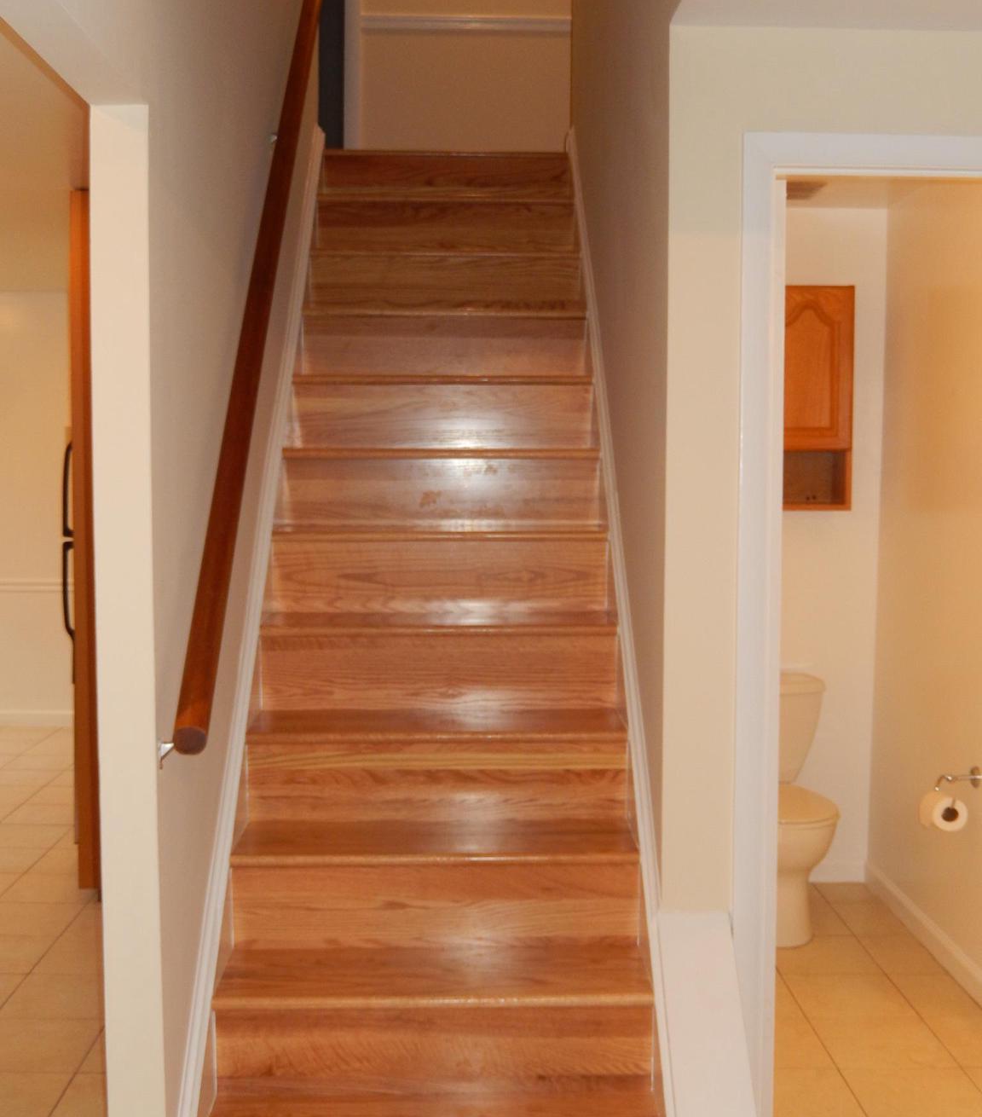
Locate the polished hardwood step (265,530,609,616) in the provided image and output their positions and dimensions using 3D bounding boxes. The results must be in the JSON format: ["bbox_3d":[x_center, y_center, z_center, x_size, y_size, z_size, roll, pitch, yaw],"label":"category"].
[{"bbox_3d":[-0.132,0.030,3.676,0.869,0.214,0.264,0,4,-1],"label":"polished hardwood step"}]

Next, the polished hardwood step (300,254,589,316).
[{"bbox_3d":[-0.148,-0.894,4.537,0.869,0.214,0.264,0,4,-1],"label":"polished hardwood step"}]

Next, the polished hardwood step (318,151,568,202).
[{"bbox_3d":[-0.157,-1.356,4.968,0.869,0.214,0.264,0,4,-1],"label":"polished hardwood step"}]

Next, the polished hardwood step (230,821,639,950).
[{"bbox_3d":[-0.120,0.723,3.029,0.869,0.214,0.264,0,4,-1],"label":"polished hardwood step"}]

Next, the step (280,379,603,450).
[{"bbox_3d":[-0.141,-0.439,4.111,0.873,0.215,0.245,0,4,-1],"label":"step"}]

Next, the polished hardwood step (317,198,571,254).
[{"bbox_3d":[-0.152,-1.125,4.753,0.869,0.214,0.264,0,4,-1],"label":"polished hardwood step"}]

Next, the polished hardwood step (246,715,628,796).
[{"bbox_3d":[-0.124,0.490,3.249,0.873,0.215,0.245,0,4,-1],"label":"polished hardwood step"}]

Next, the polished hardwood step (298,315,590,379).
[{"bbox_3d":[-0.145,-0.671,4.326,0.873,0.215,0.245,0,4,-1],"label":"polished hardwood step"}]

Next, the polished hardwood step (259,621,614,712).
[{"bbox_3d":[-0.128,0.261,3.460,0.869,0.214,0.264,0,4,-1],"label":"polished hardwood step"}]

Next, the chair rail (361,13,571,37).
[{"bbox_3d":[-0.107,-2.337,5.960,0.918,0.072,0.025,0,4,-1],"label":"chair rail"}]

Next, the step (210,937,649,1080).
[{"bbox_3d":[-0.115,0.955,2.818,0.873,0.215,0.245,0,4,-1],"label":"step"}]

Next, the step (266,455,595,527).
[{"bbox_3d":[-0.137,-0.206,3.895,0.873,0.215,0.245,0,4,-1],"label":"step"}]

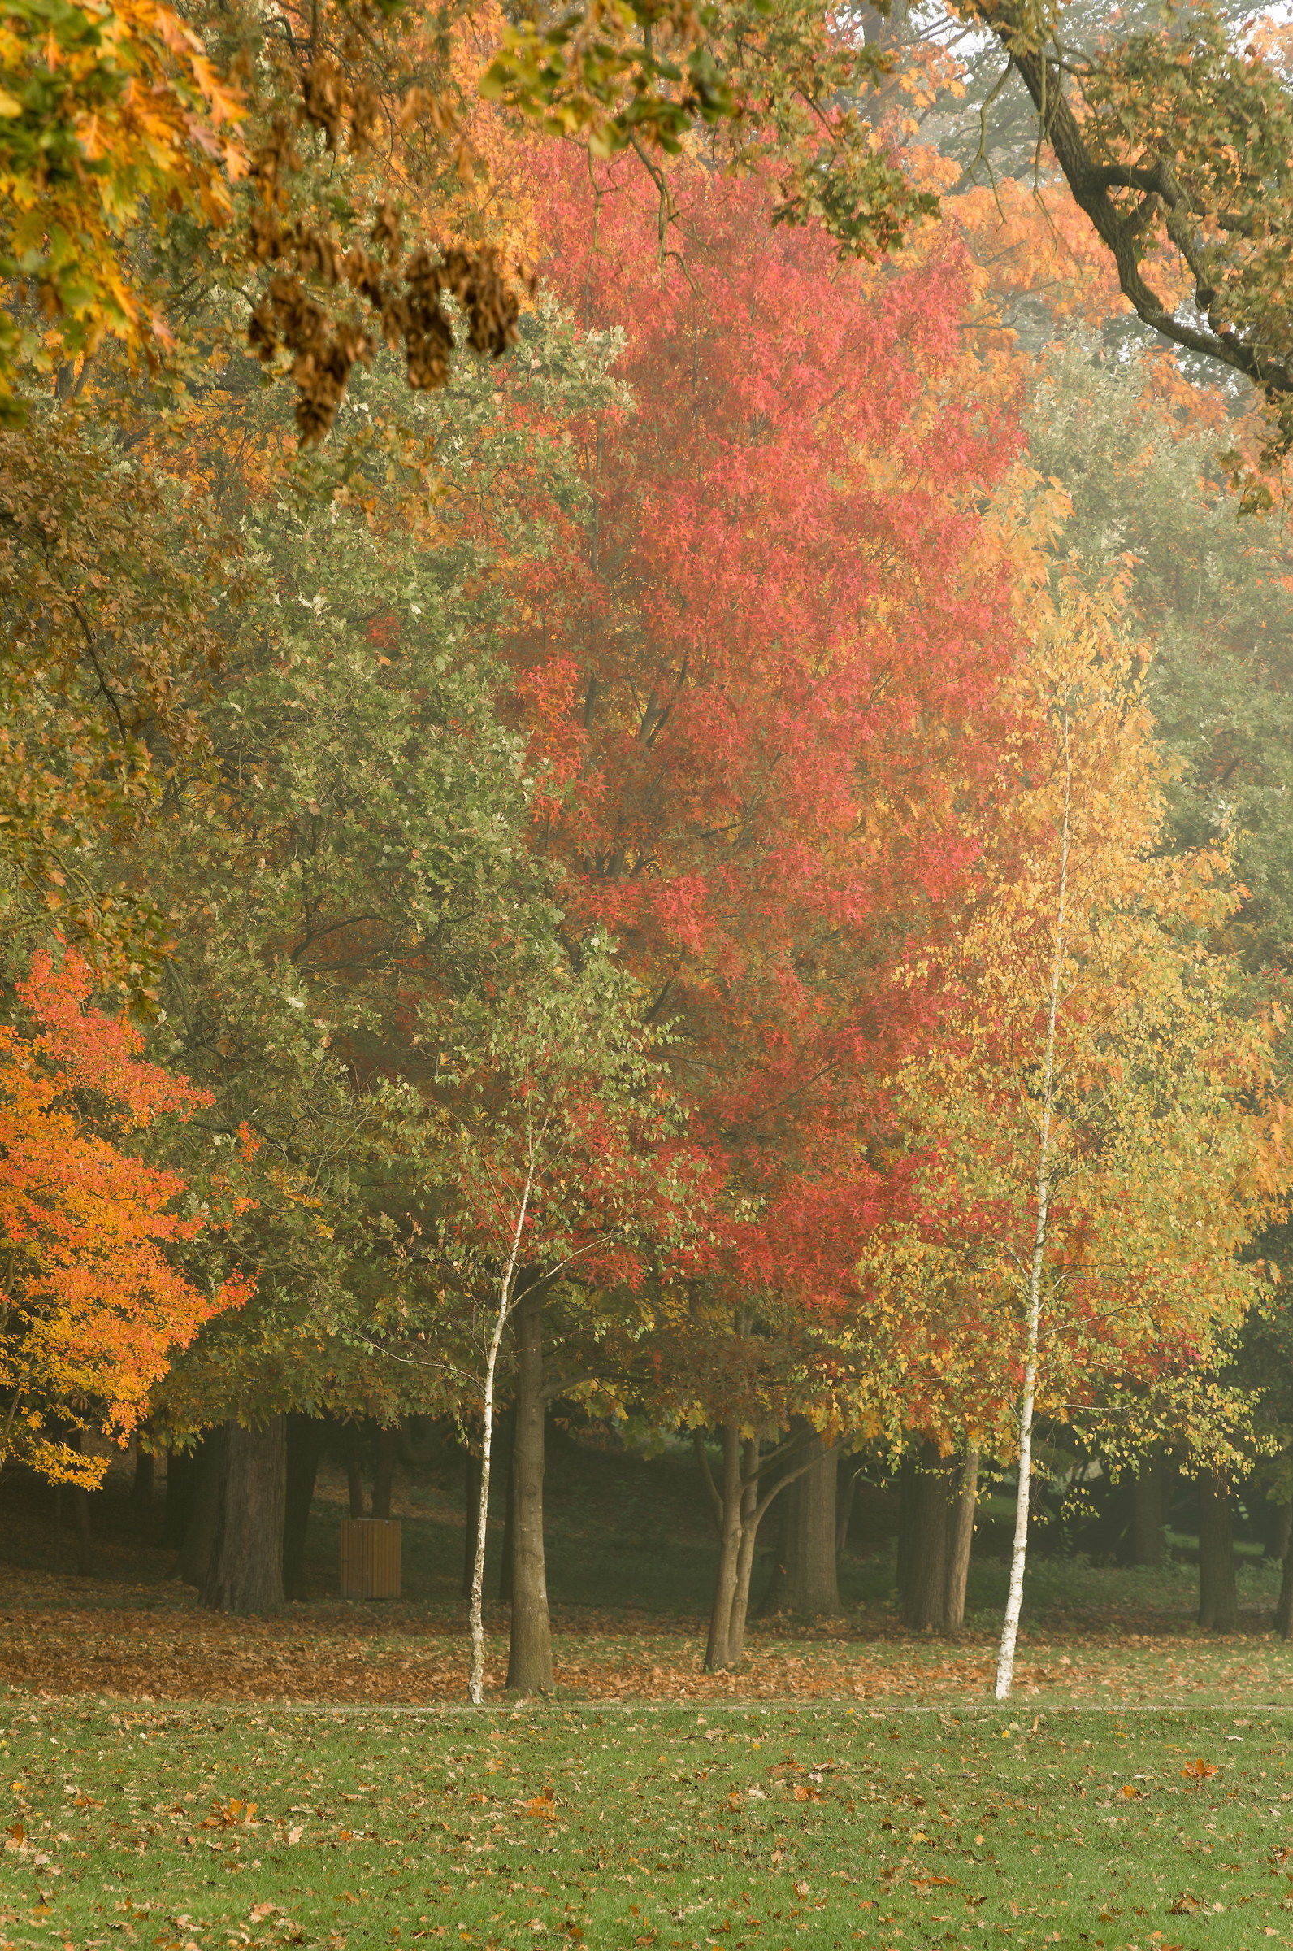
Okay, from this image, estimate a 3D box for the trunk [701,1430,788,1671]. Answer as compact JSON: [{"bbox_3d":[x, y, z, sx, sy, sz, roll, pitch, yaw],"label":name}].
[{"bbox_3d":[0.981,5.787,110.000,0.889,2.422,0.533,0,-3,0],"label":"trunk"}]

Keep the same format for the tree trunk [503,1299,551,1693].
[{"bbox_3d":[-0.896,3.915,83.000,0.324,3.054,0.301,0,-3,0],"label":"tree trunk"}]

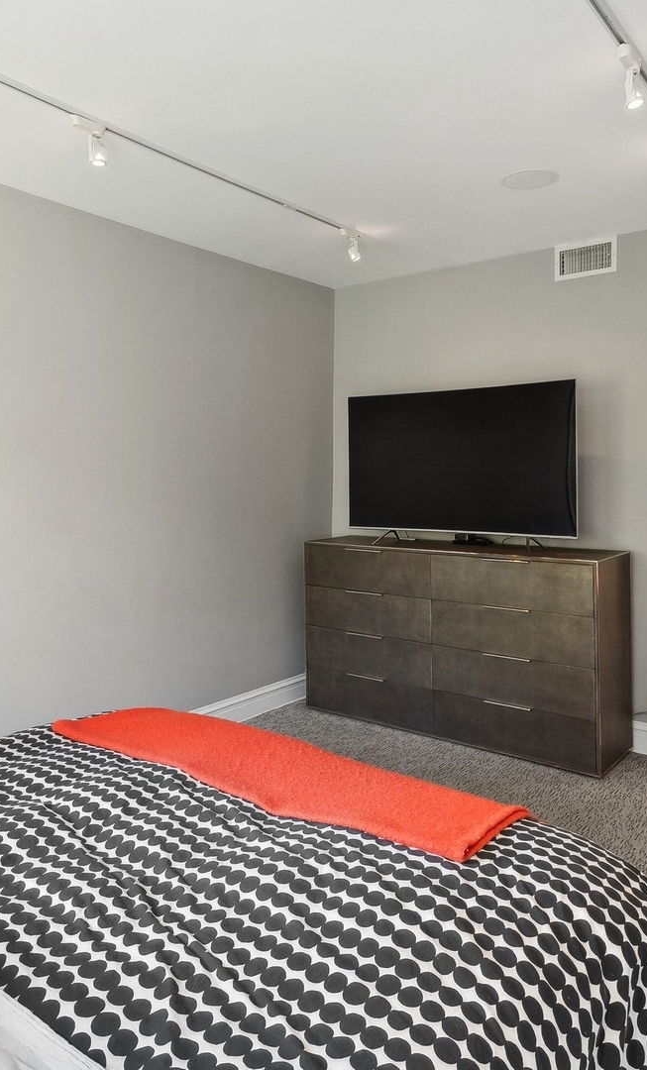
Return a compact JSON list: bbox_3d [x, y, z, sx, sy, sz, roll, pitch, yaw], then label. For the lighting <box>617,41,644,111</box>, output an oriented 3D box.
[{"bbox_3d":[0.911,-1.359,2.245,0.070,0.135,0.120,1,1,38],"label":"lighting"}]

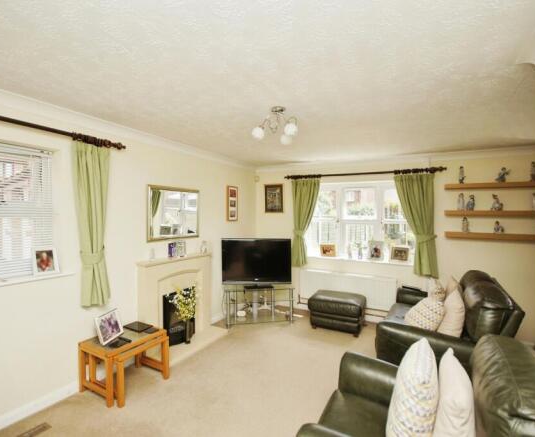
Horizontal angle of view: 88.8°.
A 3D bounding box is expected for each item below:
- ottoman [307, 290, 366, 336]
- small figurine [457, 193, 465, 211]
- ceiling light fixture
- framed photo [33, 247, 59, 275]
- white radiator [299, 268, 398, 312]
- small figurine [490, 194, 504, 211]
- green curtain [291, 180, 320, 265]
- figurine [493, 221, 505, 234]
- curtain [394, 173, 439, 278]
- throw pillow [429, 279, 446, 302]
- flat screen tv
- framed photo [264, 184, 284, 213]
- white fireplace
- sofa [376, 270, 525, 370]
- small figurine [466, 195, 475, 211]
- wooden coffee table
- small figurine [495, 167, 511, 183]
[{"bbox_3d":[0.972,1.286,3.775,0.643,0.418,0.469,0,1,28],"label":"ottoman"},{"bbox_3d":[2.442,-0.208,3.451,0.082,0.219,0.076,0,1,28],"label":"small figurine"},{"bbox_3d":[0.075,-0.735,2.230,0.370,0.275,0.370,1,1,27],"label":"ceiling light fixture"},{"bbox_3d":[-1.819,0.348,2.246,0.031,0.219,0.178,-13,-8,42],"label":"framed photo"},{"bbox_3d":[1.129,1.016,3.923,1.338,0.455,0.090,1,1,27],"label":"white radiator"},{"bbox_3d":[2.763,-0.191,3.284,0.128,0.189,0.102,0,1,28],"label":"small figurine"},{"bbox_3d":[0.577,0.061,4.159,0.441,1.341,0.120,1,1,27],"label":"green curtain"},{"bbox_3d":[2.634,0.108,3.099,0.107,0.148,0.090,1,1,27],"label":"figurine"},{"bbox_3d":[2.009,0.083,3.704,0.530,1.438,0.122,0,1,28],"label":"curtain"},{"bbox_3d":[1.724,0.828,2.904,0.143,0.408,0.418,21,11,28],"label":"throw pillow"},{"bbox_3d":[-0.156,0.617,3.870,0.980,0.655,0.110,0,1,-9],"label":"flat screen tv"},{"bbox_3d":[0.111,-0.345,4.781,0.367,0.500,0.031,0,1,28],"label":"framed photo"},{"bbox_3d":[-0.945,0.990,3.250,0.398,1.020,1.153,0,1,28],"label":"white fireplace"},{"bbox_3d":[1.710,1.006,2.637,0.959,1.000,1.530,0,1,33],"label":"sofa"},{"bbox_3d":[2.400,-0.180,3.219,0.083,0.195,0.080,1,1,27],"label":"small figurine"},{"bbox_3d":[-1.278,1.303,2.507,0.520,0.408,0.551,0,1,28],"label":"wooden coffee table"},{"bbox_3d":[2.666,-0.488,3.083,0.140,0.175,0.100,1,1,27],"label":"small figurine"}]

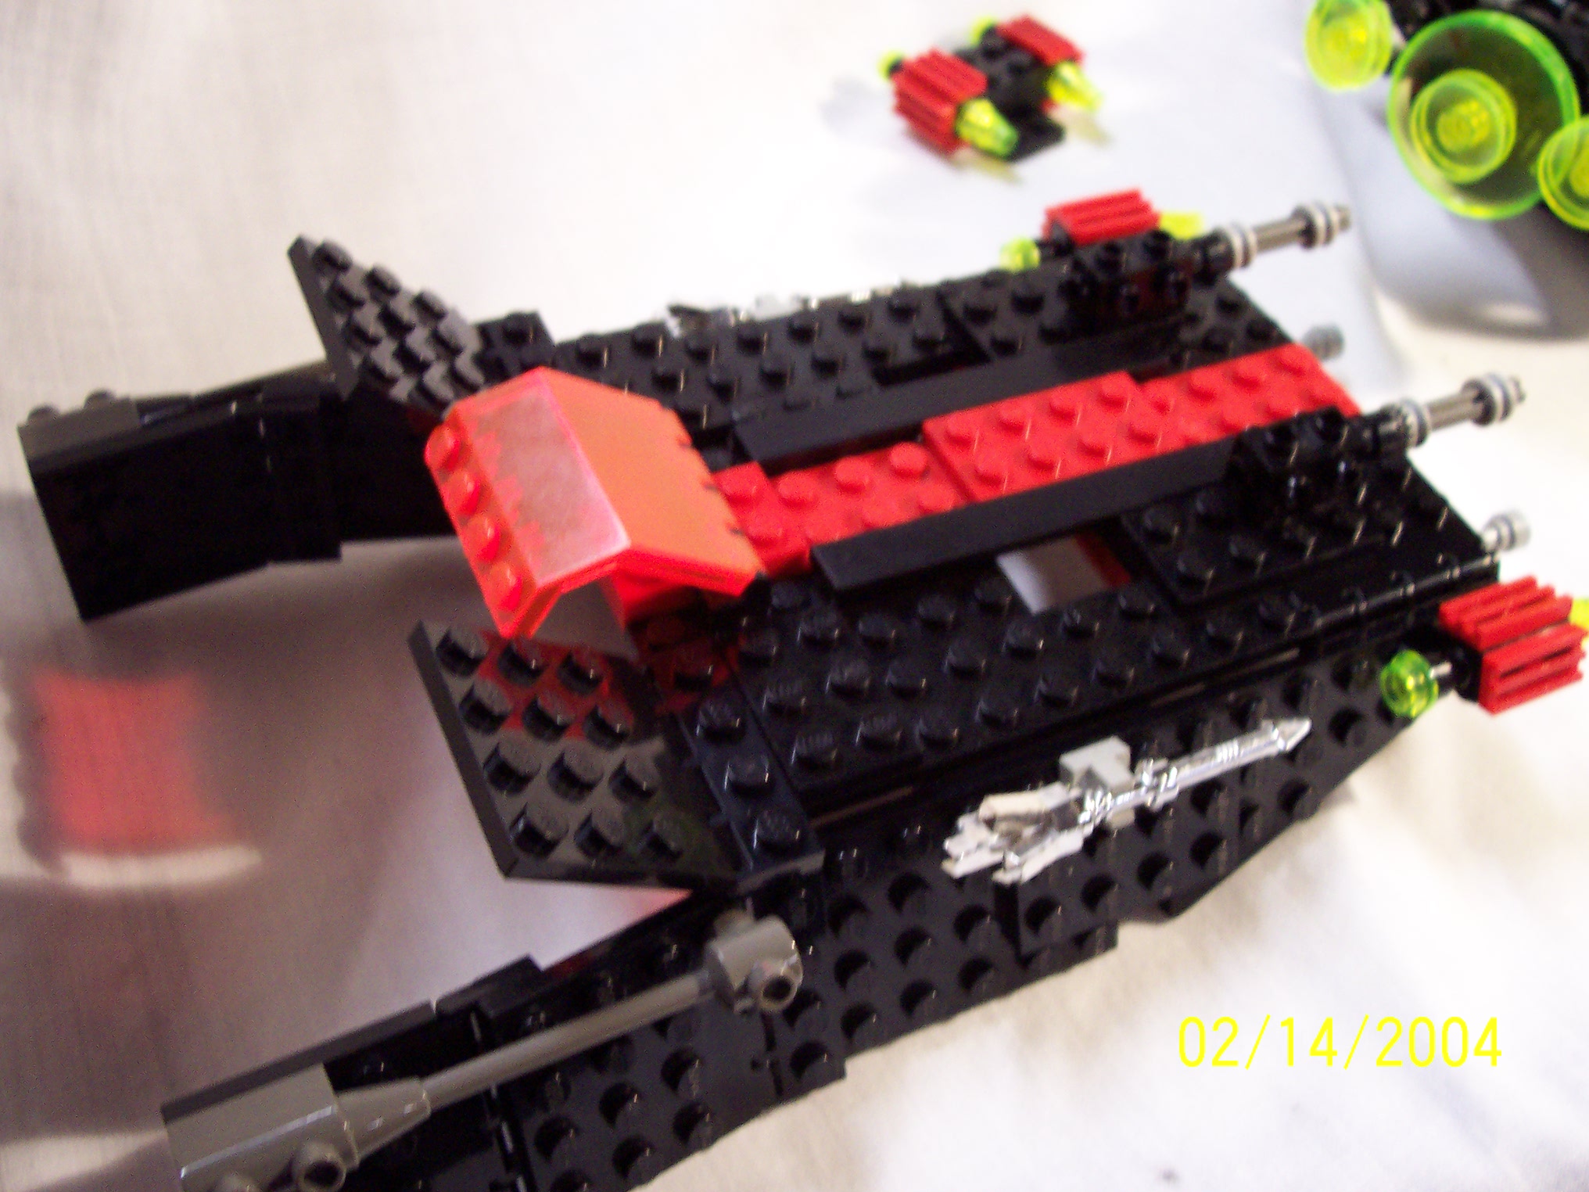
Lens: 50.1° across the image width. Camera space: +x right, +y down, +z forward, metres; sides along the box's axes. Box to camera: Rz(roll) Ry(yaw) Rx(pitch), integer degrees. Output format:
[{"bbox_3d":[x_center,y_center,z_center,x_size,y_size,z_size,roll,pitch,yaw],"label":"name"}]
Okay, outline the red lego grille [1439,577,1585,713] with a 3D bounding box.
[{"bbox_3d":[0.091,0.006,0.217,0.016,0.013,0.013,-15,30,-20],"label":"red lego grille"}]

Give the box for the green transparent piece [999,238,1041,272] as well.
[{"bbox_3d":[0.036,-0.054,0.268,0.004,0.007,0.007,-15,51,-20],"label":"green transparent piece"}]

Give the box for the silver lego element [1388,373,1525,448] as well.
[{"bbox_3d":[0.088,-0.025,0.225,0.024,0.006,0.006,-15,51,-20],"label":"silver lego element"}]

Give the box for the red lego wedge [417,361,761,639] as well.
[{"bbox_3d":[-0.024,-0.012,0.195,0.032,0.013,0.032,-8,48,-28],"label":"red lego wedge"}]

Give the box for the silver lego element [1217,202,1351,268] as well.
[{"bbox_3d":[0.072,-0.052,0.249,0.025,0.006,0.006,-15,51,-20],"label":"silver lego element"}]

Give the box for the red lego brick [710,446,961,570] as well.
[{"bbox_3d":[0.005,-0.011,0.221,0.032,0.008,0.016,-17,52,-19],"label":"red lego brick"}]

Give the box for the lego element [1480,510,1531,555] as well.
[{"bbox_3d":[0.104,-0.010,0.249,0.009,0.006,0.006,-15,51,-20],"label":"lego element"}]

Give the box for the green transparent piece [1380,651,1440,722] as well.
[{"bbox_3d":[0.076,0.011,0.211,0.004,0.008,0.008,-15,51,-20],"label":"green transparent piece"}]

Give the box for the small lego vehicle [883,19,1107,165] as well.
[{"bbox_3d":[0.041,-0.101,0.343,0.040,0.014,0.031,-28,56,-29],"label":"small lego vehicle"}]

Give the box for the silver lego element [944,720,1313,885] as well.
[{"bbox_3d":[0.039,0.023,0.197,0.049,0.012,0.007,-15,28,-20],"label":"silver lego element"}]

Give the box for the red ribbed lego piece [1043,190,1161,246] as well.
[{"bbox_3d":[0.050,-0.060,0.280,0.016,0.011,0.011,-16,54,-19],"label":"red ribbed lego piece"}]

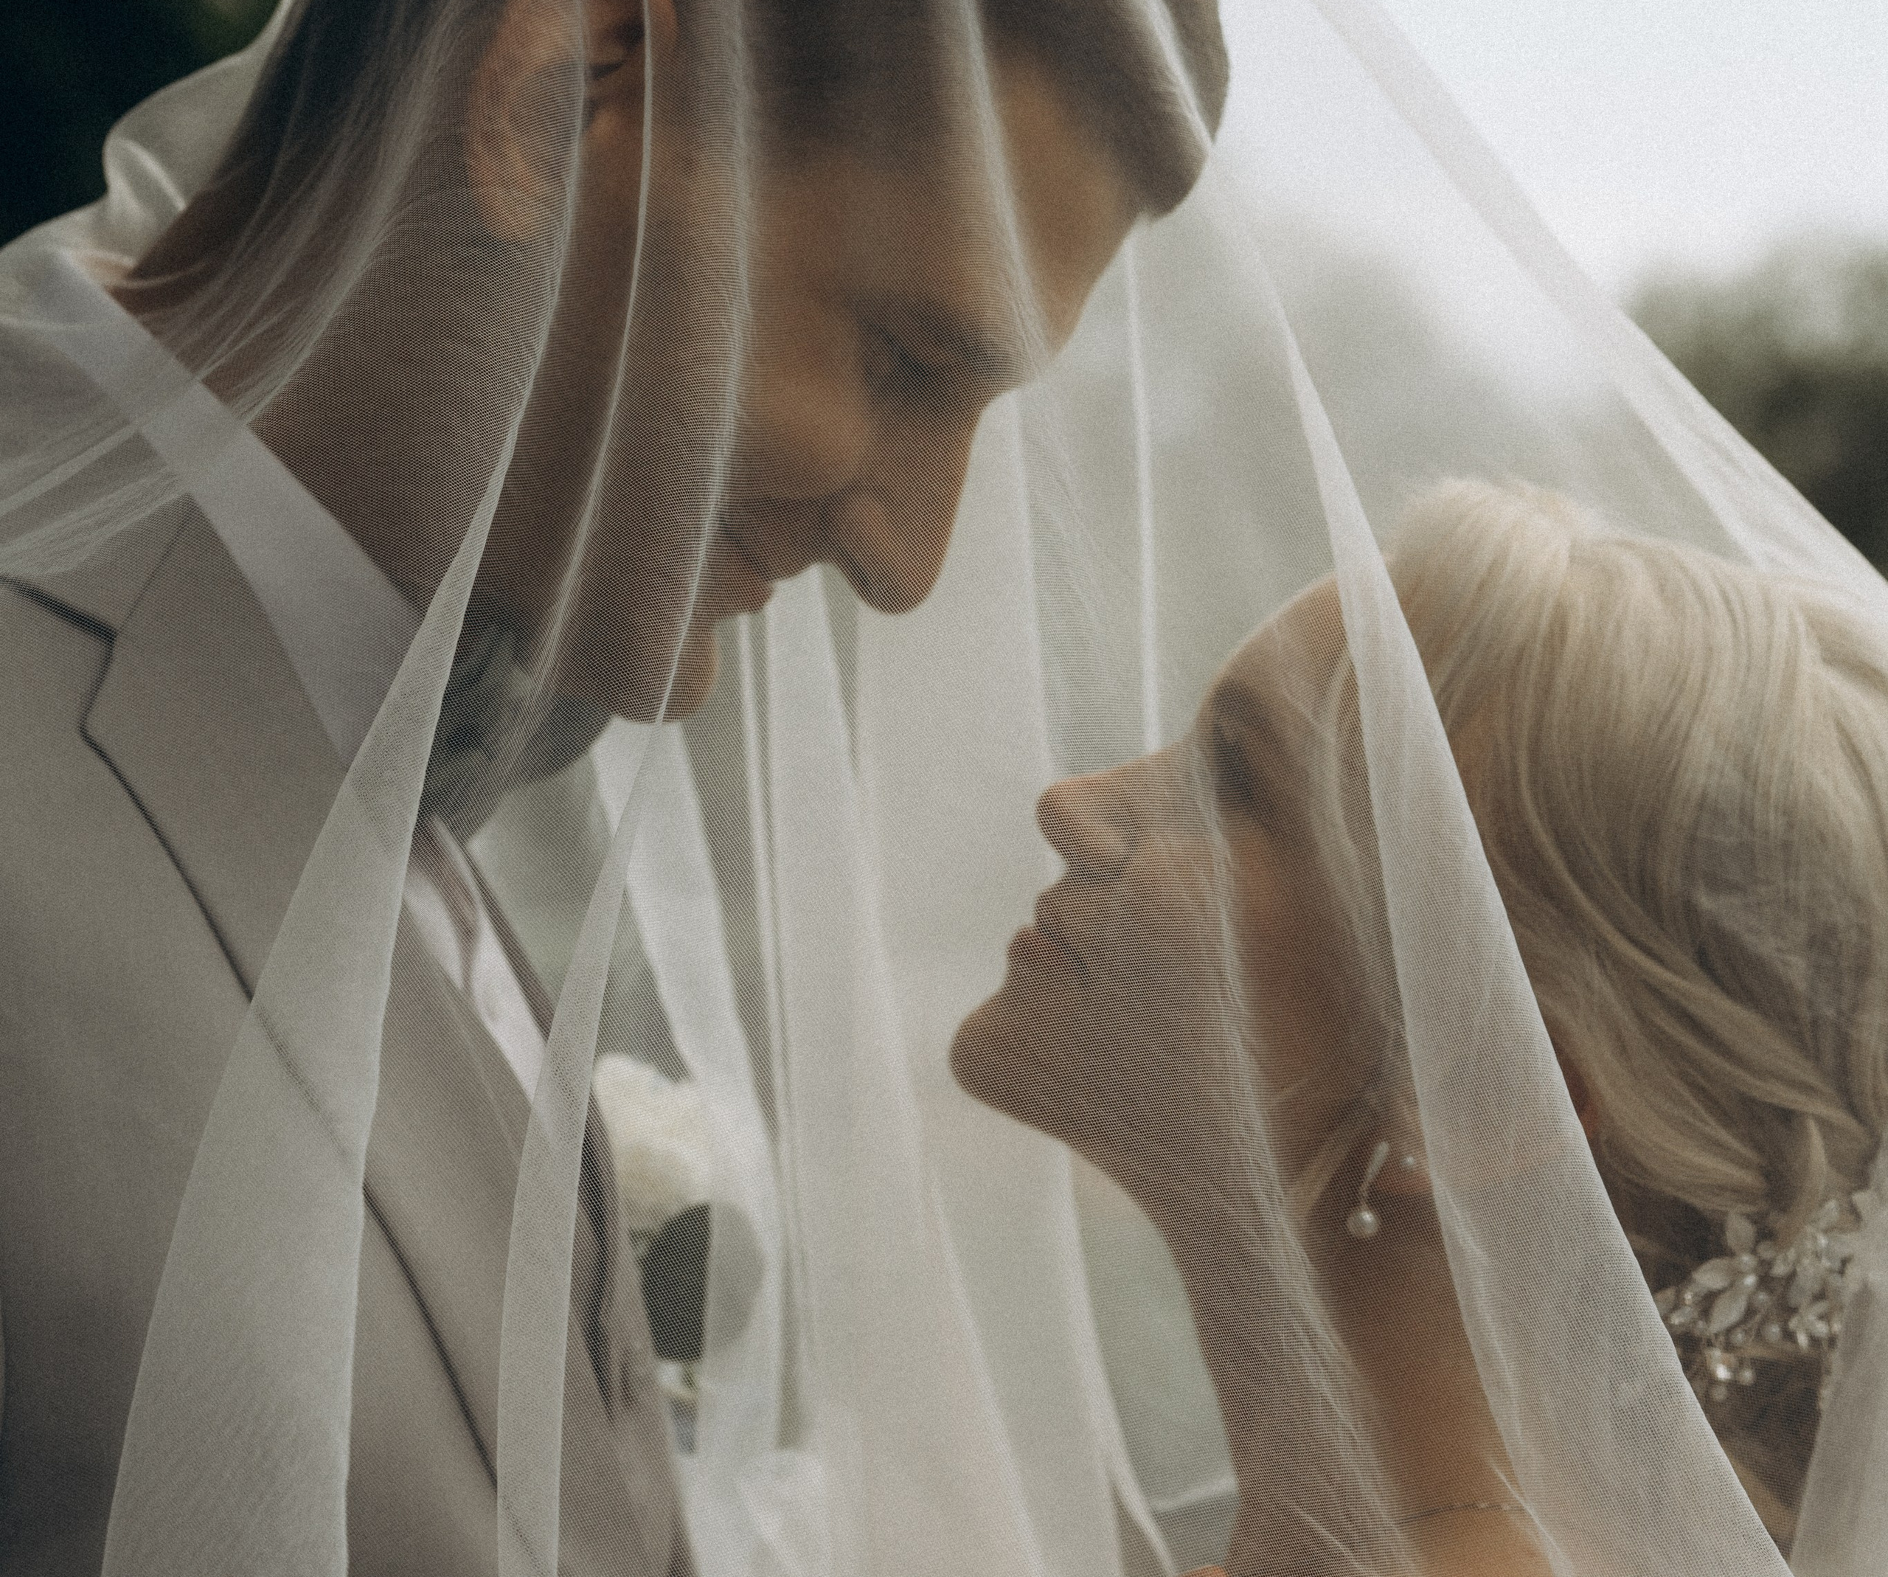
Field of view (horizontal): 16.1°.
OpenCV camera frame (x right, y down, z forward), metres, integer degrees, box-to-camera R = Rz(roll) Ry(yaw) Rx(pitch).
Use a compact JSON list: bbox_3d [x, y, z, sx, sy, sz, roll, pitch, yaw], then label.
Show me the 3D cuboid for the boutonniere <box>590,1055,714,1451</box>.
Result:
[{"bbox_3d":[-0.069,0.118,1.700,0.042,0.104,0.062,-9,-2,15],"label":"boutonniere"}]

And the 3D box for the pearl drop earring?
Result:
[{"bbox_3d":[0.100,0.095,1.580,0.009,0.024,0.009,9,-2,17],"label":"pearl drop earring"}]

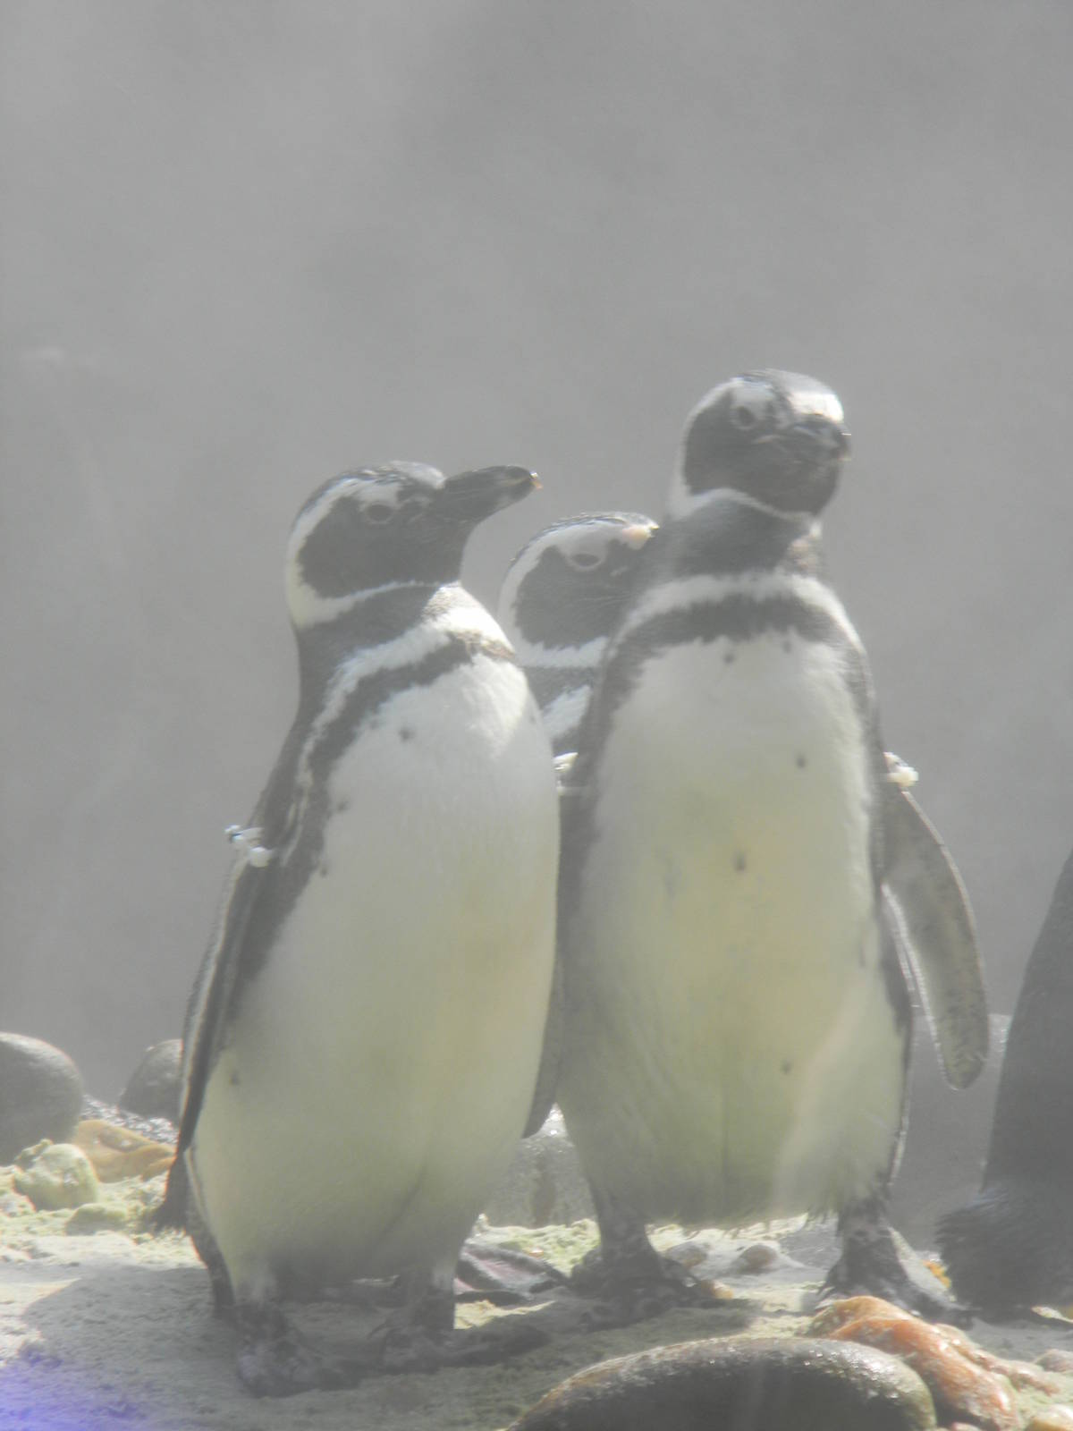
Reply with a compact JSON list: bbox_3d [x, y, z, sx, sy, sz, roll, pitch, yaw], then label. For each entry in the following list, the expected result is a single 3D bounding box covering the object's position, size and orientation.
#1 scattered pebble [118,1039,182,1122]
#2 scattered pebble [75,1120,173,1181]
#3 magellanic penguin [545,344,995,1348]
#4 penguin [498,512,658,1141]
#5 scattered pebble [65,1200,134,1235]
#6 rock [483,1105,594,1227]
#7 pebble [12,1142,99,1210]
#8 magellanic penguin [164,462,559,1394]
[{"bbox_3d":[-0.254,0.243,7.872,0.085,0.054,0.075,0,10,0],"label":"scattered pebble"},{"bbox_3d":[-0.274,0.288,7.678,0.068,0.034,0.052,0,10,0],"label":"scattered pebble"},{"bbox_3d":[0.149,0.074,7.290,0.270,0.590,0.230,-1,10,-8],"label":"magellanic penguin"},{"bbox_3d":[0.040,0.101,7.427,0.210,0.490,0.240,-10,14,-44],"label":"penguin"},{"bbox_3d":[-0.285,0.325,7.514,0.046,0.018,0.038,0,10,0],"label":"scattered pebble"},{"bbox_3d":[0.003,0.290,7.542,0.125,0.076,0.100,0,10,0],"label":"rock"},{"bbox_3d":[-0.318,0.301,7.596,0.057,0.037,0.048,0,10,0],"label":"pebble"},{"bbox_3d":[-0.110,0.118,7.113,0.210,0.565,0.250,-8,13,-37],"label":"magellanic penguin"}]

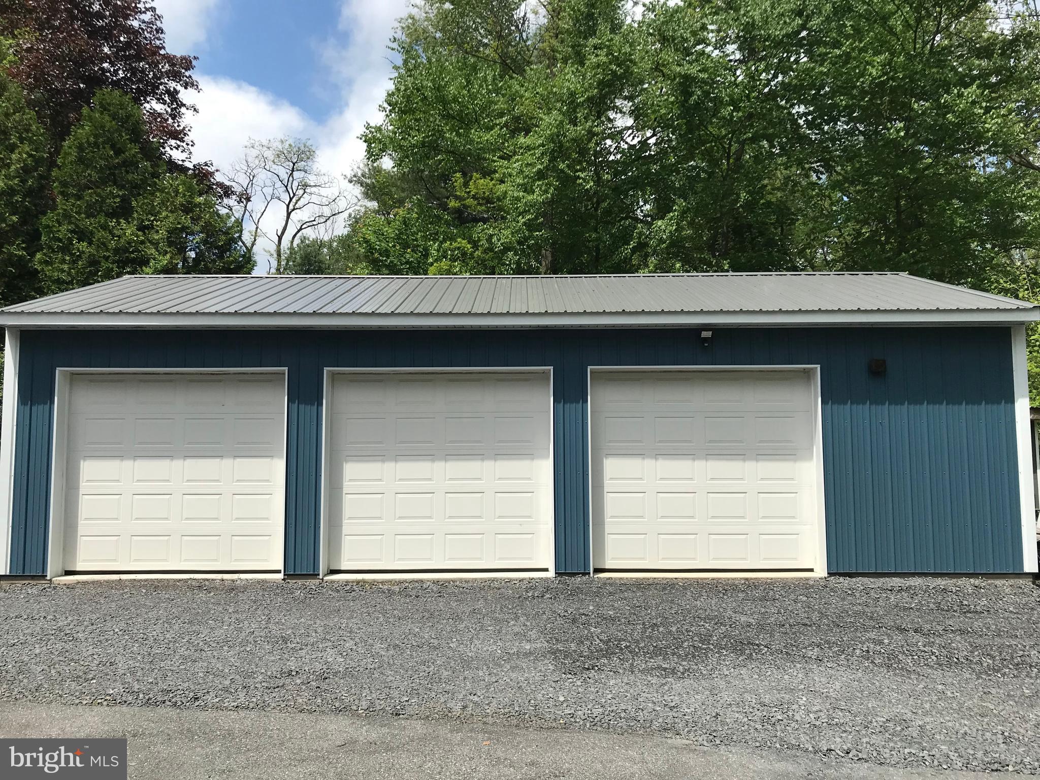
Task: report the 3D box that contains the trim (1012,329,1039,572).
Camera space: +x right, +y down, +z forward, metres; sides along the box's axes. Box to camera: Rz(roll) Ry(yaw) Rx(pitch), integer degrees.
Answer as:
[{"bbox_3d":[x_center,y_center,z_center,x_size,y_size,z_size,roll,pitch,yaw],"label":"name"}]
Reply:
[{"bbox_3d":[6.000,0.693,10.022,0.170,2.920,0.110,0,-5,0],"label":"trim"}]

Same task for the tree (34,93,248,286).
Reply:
[{"bbox_3d":[-9.214,-2.086,20.314,5.230,10.300,4.800,0,-5,0],"label":"tree"}]

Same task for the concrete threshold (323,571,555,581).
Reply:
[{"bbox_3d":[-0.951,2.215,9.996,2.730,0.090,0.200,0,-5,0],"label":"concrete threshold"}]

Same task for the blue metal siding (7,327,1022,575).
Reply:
[{"bbox_3d":[-0.065,0.718,10.059,11.970,2.920,0.120,0,-5,0],"label":"blue metal siding"}]

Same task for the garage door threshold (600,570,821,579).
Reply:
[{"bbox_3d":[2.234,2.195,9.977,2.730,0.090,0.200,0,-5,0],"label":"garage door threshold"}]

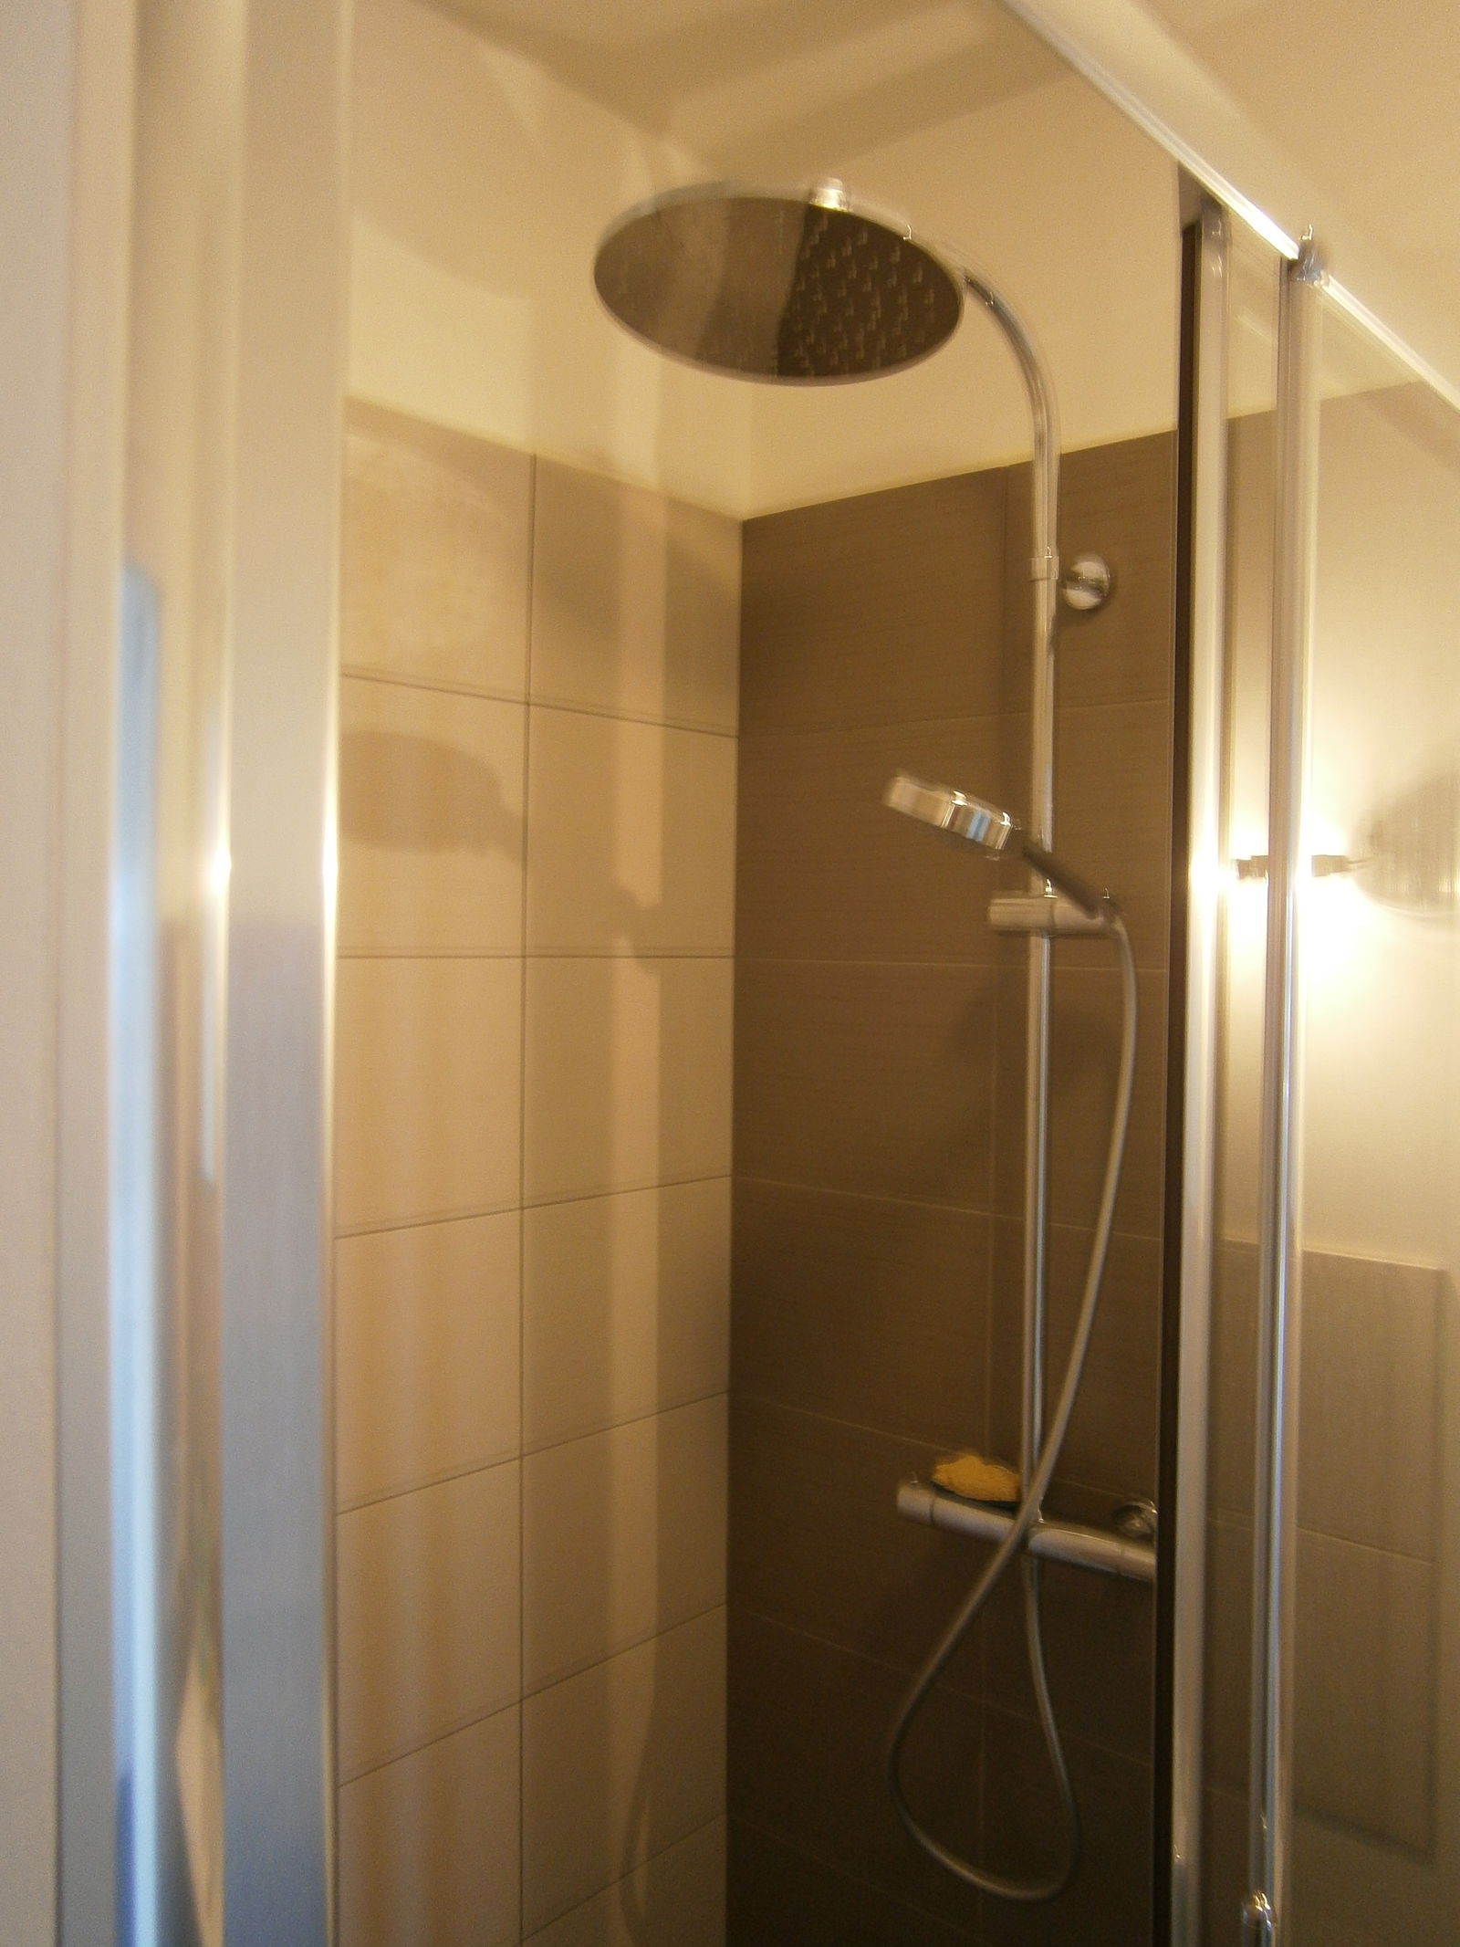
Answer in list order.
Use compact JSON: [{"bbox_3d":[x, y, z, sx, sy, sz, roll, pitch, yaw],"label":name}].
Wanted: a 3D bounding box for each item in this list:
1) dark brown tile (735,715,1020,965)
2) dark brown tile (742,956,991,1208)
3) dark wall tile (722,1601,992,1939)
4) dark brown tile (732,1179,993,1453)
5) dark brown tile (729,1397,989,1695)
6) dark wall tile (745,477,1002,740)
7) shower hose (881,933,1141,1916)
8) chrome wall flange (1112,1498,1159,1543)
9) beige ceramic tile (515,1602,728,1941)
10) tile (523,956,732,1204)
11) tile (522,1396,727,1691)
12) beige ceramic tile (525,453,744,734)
[{"bbox_3d":[0.142,-0.139,1.577,0.343,0.248,0.010,2,2,40],"label":"dark brown tile"},{"bbox_3d":[0.139,0.111,1.576,0.332,0.248,0.009,2,3,38],"label":"dark brown tile"},{"bbox_3d":[0.129,0.861,1.602,0.332,0.248,0.009,2,3,38],"label":"dark wall tile"},{"bbox_3d":[0.135,0.361,1.585,0.332,0.248,0.009,2,3,38],"label":"dark brown tile"},{"bbox_3d":[0.132,0.611,1.598,0.343,0.248,0.010,2,2,40],"label":"dark brown tile"},{"bbox_3d":[0.145,-0.386,1.559,0.332,0.242,0.009,2,3,38],"label":"dark wall tile"},{"bbox_3d":[0.255,0.398,1.361,0.236,0.910,0.070,2,2,40],"label":"shower hose"},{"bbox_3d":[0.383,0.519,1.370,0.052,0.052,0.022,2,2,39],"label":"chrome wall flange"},{"bbox_3d":[-0.112,0.858,1.596,0.009,0.248,0.300,3,3,43],"label":"beige ceramic tile"},{"bbox_3d":[-0.103,0.108,1.579,0.010,0.248,0.310,2,2,42],"label":"tile"},{"bbox_3d":[-0.109,0.608,1.587,0.009,0.248,0.300,3,3,43],"label":"tile"},{"bbox_3d":[-0.096,-0.389,1.553,0.009,0.242,0.300,3,3,43],"label":"beige ceramic tile"}]

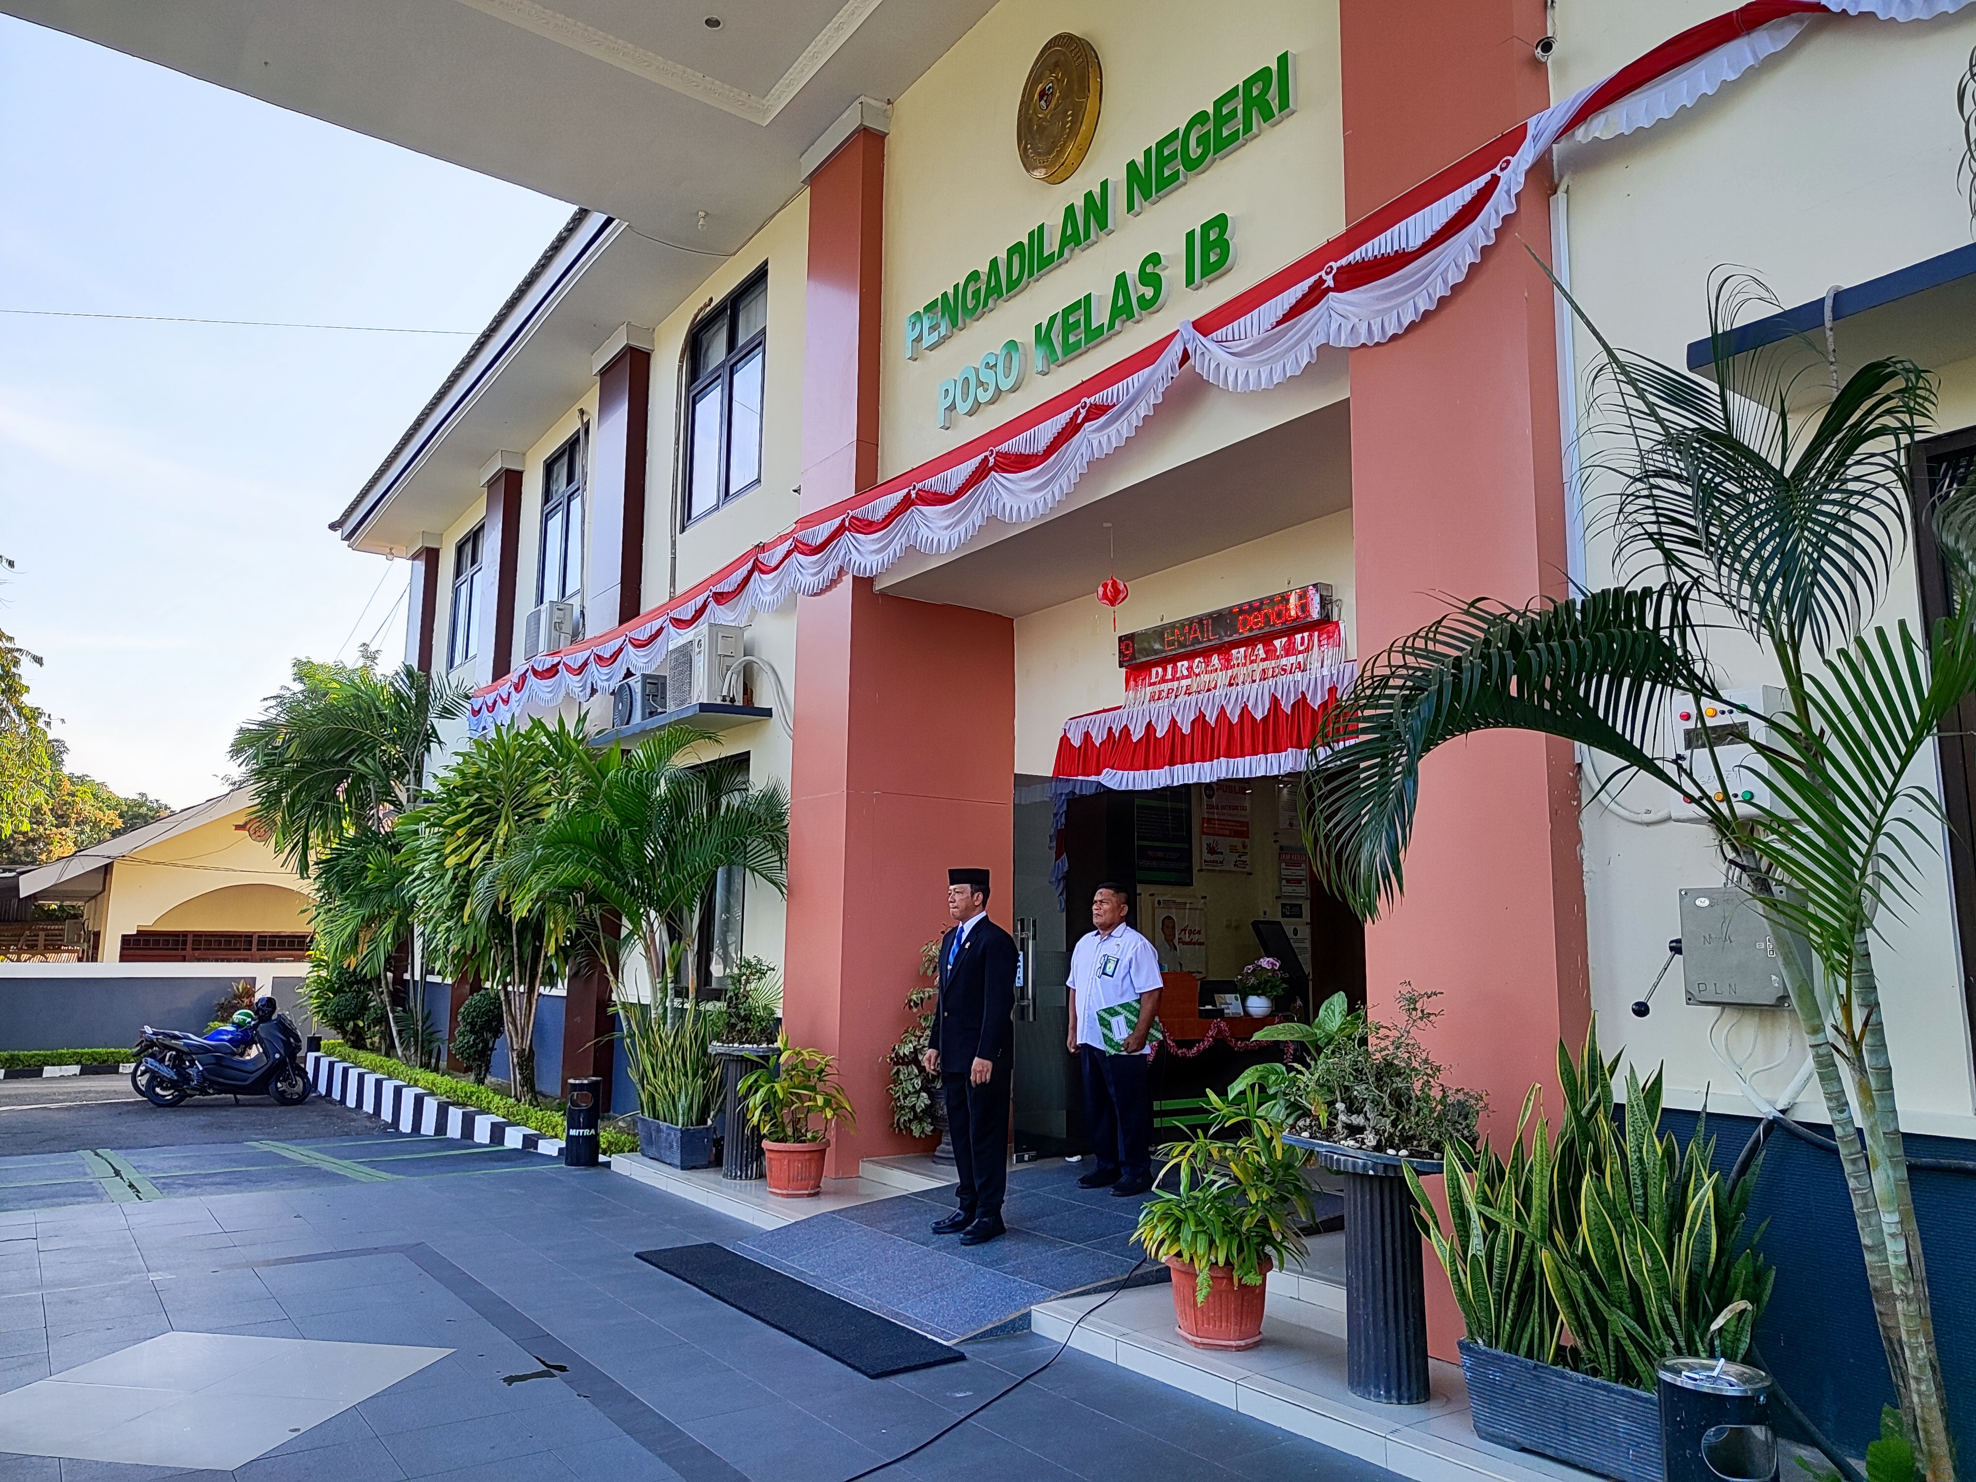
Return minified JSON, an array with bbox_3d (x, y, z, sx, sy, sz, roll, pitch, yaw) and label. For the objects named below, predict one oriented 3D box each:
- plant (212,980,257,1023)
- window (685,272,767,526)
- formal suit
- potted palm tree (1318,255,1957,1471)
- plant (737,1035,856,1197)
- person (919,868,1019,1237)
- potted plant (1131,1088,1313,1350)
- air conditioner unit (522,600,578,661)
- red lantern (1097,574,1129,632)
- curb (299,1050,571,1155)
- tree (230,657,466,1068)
[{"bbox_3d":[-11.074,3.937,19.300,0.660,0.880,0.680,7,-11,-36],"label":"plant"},{"bbox_3d":[-2.193,-2.836,10.974,0.100,1.862,1.515,7,-11,-36],"label":"window"},{"bbox_3d":[-0.073,1.620,6.599,0.290,1.480,0.490,7,-11,-36],"label":"formal suit"},{"bbox_3d":[1.997,0.359,3.833,1.350,3.400,1.750,7,-11,-36],"label":"potted palm tree"},{"bbox_3d":[-1.130,2.226,7.843,0.630,0.899,0.630,1,-9,0],"label":"plant"},{"bbox_3d":[-0.072,1.551,6.610,0.330,1.790,0.510,7,-11,-36],"label":"person"},{"bbox_3d":[0.882,1.795,5.017,0.660,0.910,0.660,1,-9,0],"label":"potted plant"},{"bbox_3d":[-4.618,-1.114,13.792,0.290,0.550,0.800,7,-11,-36],"label":"air conditioner unit"},{"bbox_3d":[0.670,-0.736,7.035,0.175,0.300,0.175,1,-9,0],"label":"red lantern"},{"bbox_3d":[-6.048,3.841,13.753,0.190,0.390,10.700,7,-11,-36],"label":"curb"},{"bbox_3d":[-7.621,1.425,15.330,2.600,4.800,2.700,7,-11,-36],"label":"tree"}]

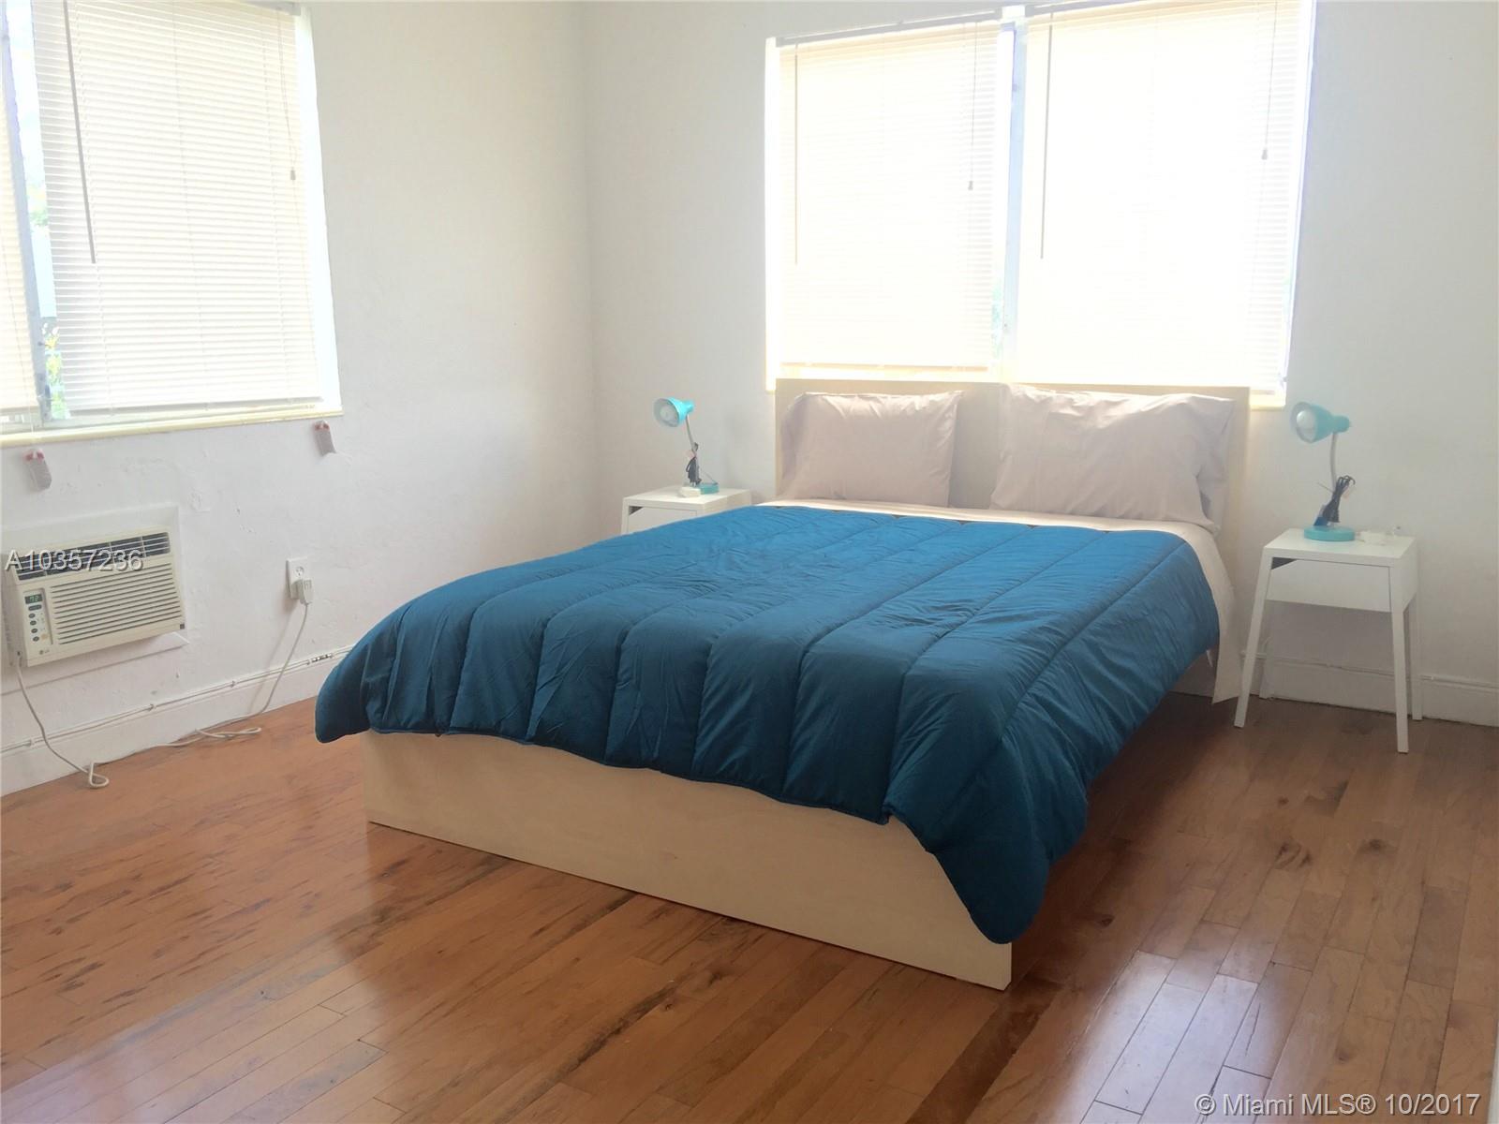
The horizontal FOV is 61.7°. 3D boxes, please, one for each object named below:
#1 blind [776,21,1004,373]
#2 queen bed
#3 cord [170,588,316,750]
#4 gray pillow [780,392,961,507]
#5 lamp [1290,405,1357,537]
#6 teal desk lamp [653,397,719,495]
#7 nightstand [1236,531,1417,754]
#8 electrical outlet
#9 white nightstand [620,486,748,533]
[{"bbox_3d":[0.477,-1.302,4.541,0.875,1.220,0.040,6,13,31],"label":"blind"},{"bbox_3d":[0.298,0.052,3.541,1.673,0.999,2.119,6,13,31],"label":"queen bed"},{"bbox_3d":[-1.546,0.316,3.933,0.160,0.380,0.610,6,13,31],"label":"cord"},{"bbox_3d":[0.413,-0.397,4.422,0.670,0.405,0.160,6,-2,31],"label":"gray pillow"},{"bbox_3d":[1.730,-0.275,3.768,0.210,0.410,0.150,-3,11,-11],"label":"lamp"},{"bbox_3d":[-0.234,-0.464,4.957,0.150,0.385,0.240,9,14,40],"label":"teal desk lamp"},{"bbox_3d":[1.755,0.218,3.765,0.465,0.550,0.375,6,13,32],"label":"nightstand"},{"bbox_3d":[-1.483,0.056,4.127,0.020,0.120,0.076,6,13,31],"label":"electrical outlet"},{"bbox_3d":[-0.234,0.008,4.993,0.460,0.550,0.375,5,12,28],"label":"white nightstand"}]

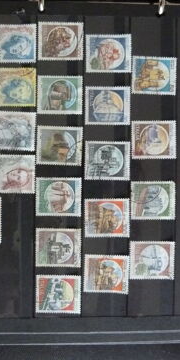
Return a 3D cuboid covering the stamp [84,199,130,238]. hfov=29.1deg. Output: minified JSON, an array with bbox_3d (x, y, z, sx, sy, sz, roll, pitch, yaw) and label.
[{"bbox_3d":[0.012,0.026,0.233,0.030,0.001,0.025,0,90,-2],"label":"stamp"}]

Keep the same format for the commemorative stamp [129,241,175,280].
[{"bbox_3d":[0.042,0.054,0.234,0.030,0.001,0.025,1,90,-2],"label":"commemorative stamp"}]

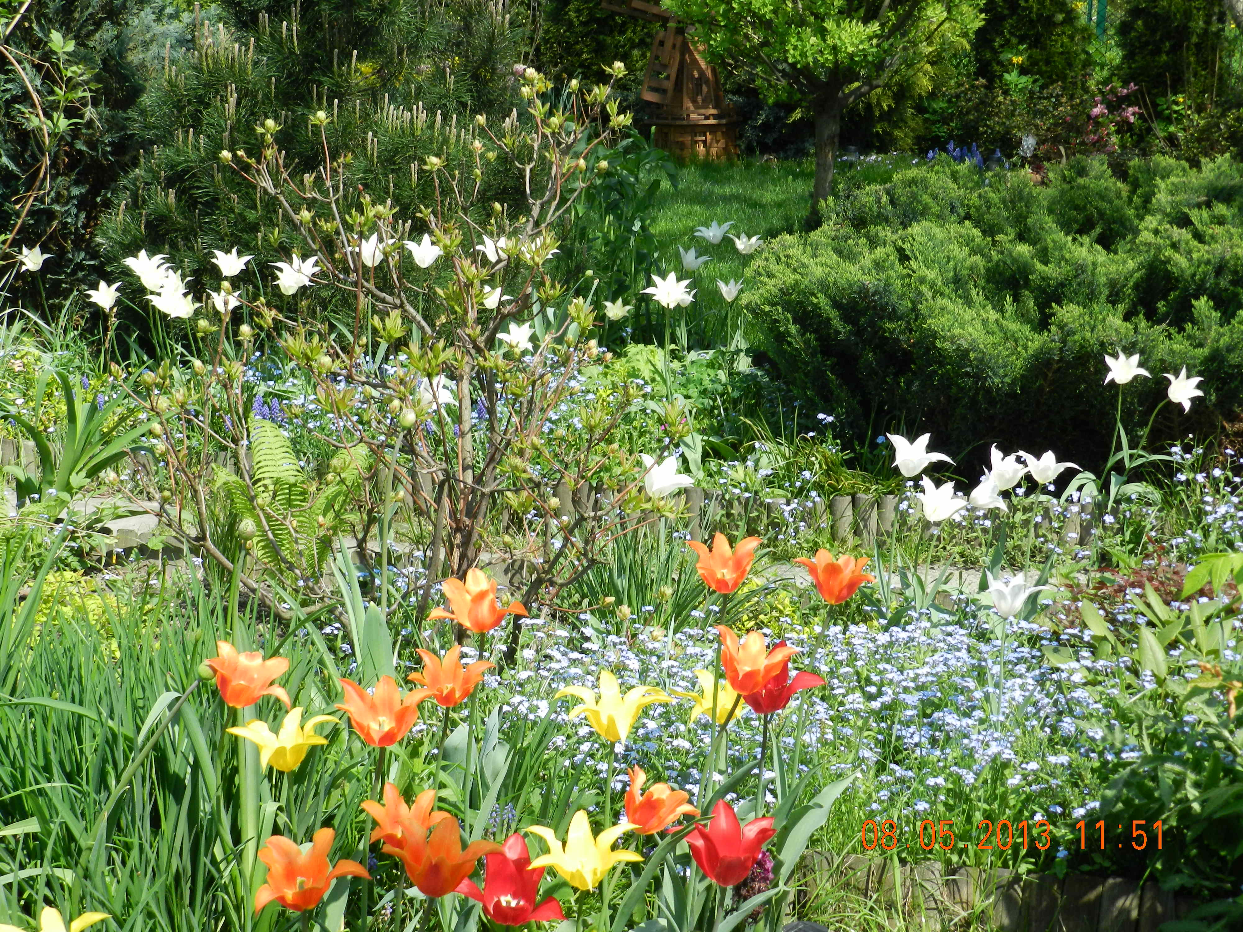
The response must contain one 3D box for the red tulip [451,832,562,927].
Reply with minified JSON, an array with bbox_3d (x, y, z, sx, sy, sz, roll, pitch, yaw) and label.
[{"bbox_3d":[-0.118,0.435,2.270,0.114,0.083,0.108,0,15,0],"label":"red tulip"}]

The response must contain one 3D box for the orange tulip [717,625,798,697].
[{"bbox_3d":[0.167,0.239,2.650,0.097,0.075,0.092,12,12,0],"label":"orange tulip"}]

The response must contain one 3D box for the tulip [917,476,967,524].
[{"bbox_3d":[0.610,0.065,4.100,0.091,0.079,0.087,10,13,0],"label":"tulip"}]

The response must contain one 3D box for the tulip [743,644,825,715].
[{"bbox_3d":[0.207,0.282,2.820,0.112,0.085,0.105,0,15,0],"label":"tulip"}]

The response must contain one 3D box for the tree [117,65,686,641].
[{"bbox_3d":[-0.397,-0.156,3.889,1.027,1.121,0.950,0,15,0],"label":"tree"}]

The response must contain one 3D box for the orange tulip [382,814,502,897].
[{"bbox_3d":[-0.176,0.384,2.120,0.118,0.068,0.113,0,13,0],"label":"orange tulip"}]

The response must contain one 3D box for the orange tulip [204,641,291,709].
[{"bbox_3d":[-0.489,0.274,2.820,0.110,0.077,0.102,0,15,0],"label":"orange tulip"}]

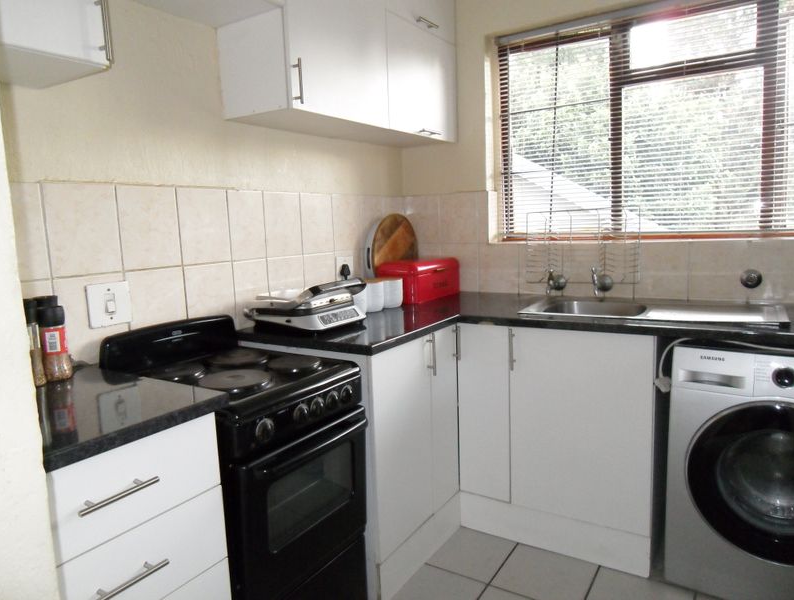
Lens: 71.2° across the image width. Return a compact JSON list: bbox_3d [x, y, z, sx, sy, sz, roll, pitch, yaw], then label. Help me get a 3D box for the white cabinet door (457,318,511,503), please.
[{"bbox_3d":[0.345,0.441,2.187,0.223,0.698,0.020,3,9,32],"label":"white cabinet door"}]

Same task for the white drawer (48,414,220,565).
[{"bbox_3d":[-0.674,0.338,1.190,0.453,0.164,0.351,3,9,33],"label":"white drawer"}]

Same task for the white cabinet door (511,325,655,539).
[{"bbox_3d":[0.649,0.456,1.995,0.497,0.698,0.020,3,9,32],"label":"white cabinet door"}]

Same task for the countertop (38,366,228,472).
[{"bbox_3d":[-0.737,0.236,1.245,0.611,0.030,0.394,3,9,33],"label":"countertop"}]

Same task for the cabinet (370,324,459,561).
[{"bbox_3d":[-0.159,0.462,2.131,0.589,0.692,0.592,3,9,33],"label":"cabinet"}]

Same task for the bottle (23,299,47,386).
[{"bbox_3d":[-0.902,0.107,1.365,0.051,0.210,0.051,3,9,33],"label":"bottle"}]

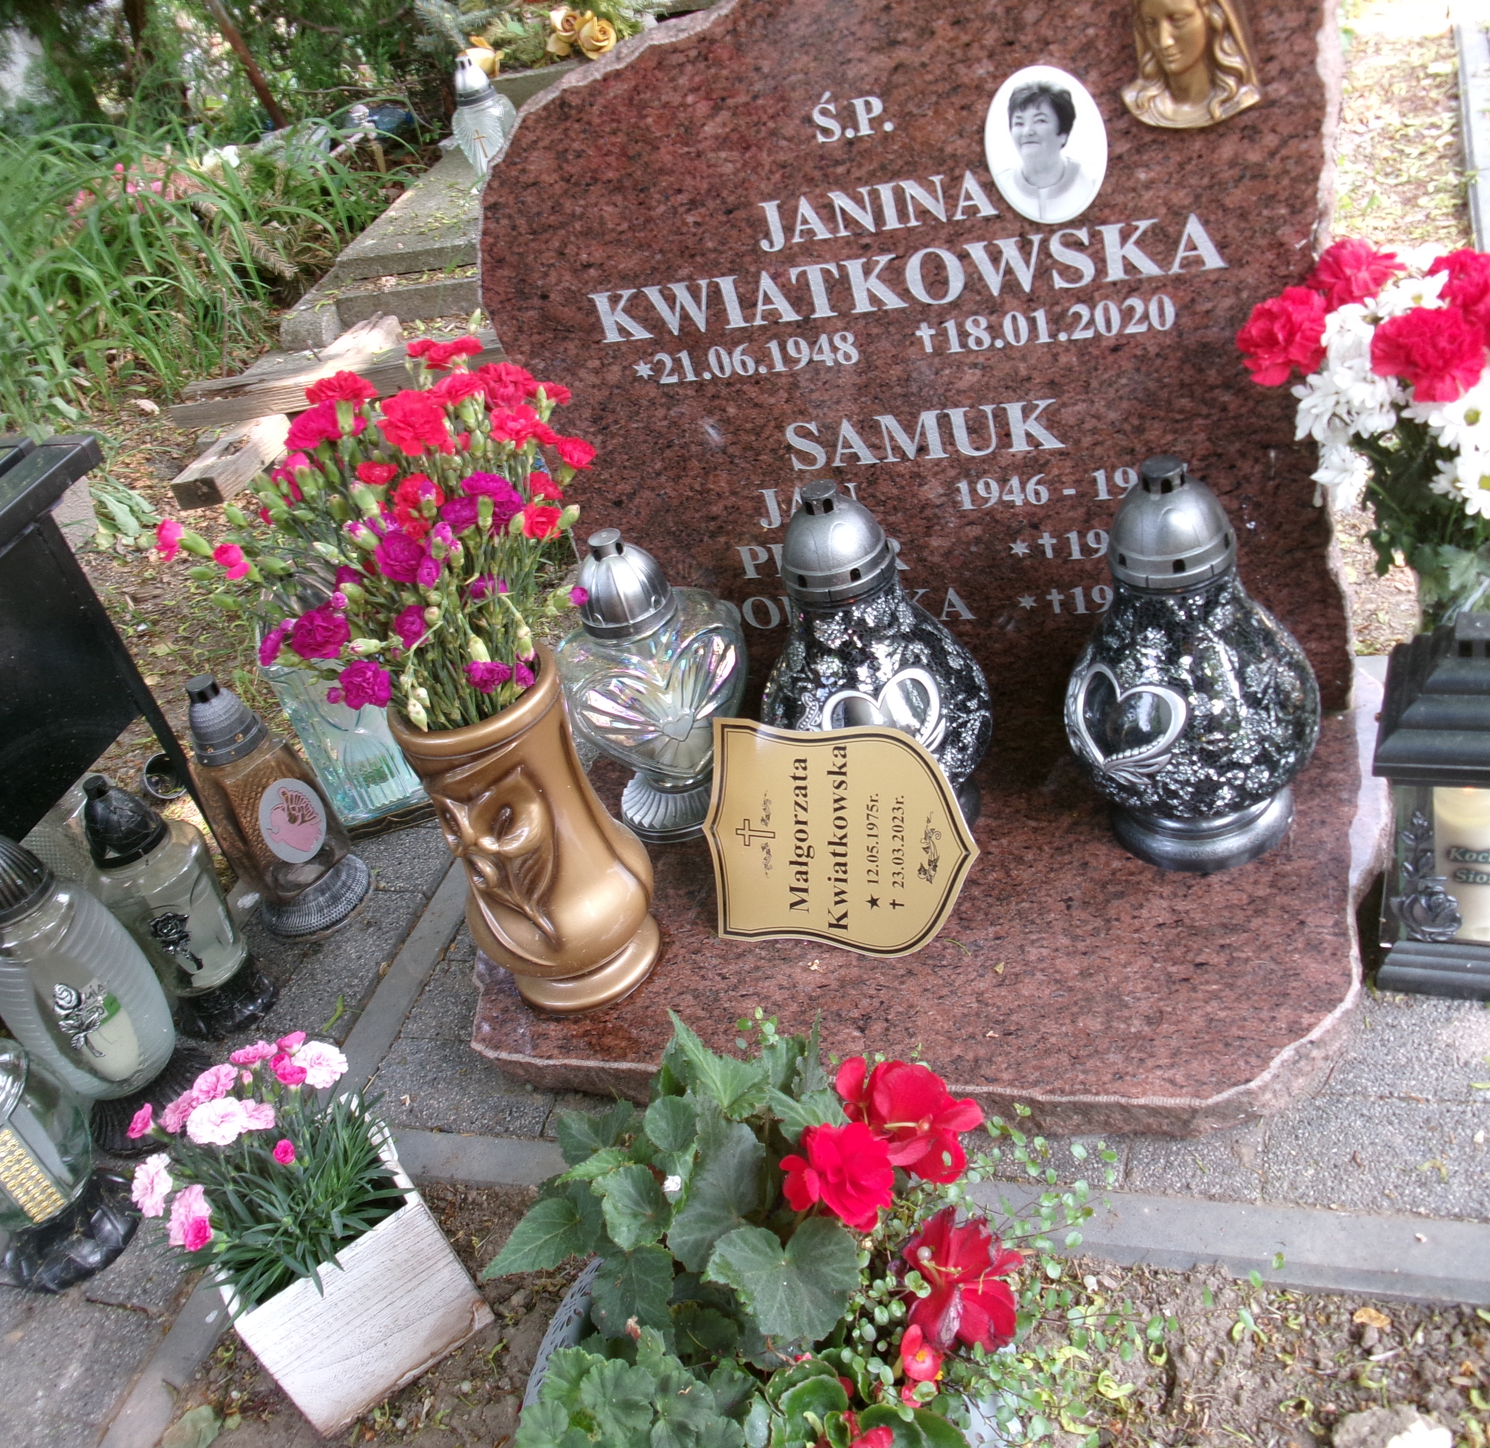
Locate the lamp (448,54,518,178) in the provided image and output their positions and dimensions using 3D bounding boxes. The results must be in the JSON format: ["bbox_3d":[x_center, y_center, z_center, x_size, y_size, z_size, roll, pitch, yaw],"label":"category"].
[{"bbox_3d":[-0.536,-1.244,3.274,0.140,0.300,0.100,-7,35,14],"label":"lamp"}]

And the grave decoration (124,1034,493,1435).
[{"bbox_3d":[-0.333,0.360,1.168,0.165,0.250,0.170,-31,36,-20],"label":"grave decoration"}]

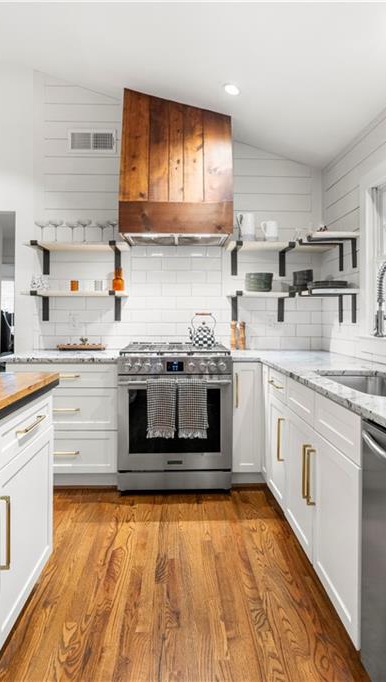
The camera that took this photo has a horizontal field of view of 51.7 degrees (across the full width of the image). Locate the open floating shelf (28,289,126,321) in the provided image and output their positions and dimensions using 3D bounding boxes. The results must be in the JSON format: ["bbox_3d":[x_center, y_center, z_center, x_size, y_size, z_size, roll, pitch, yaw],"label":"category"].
[{"bbox_3d":[-0.886,-0.271,3.112,0.765,0.235,0.270,0,2,-3],"label":"open floating shelf"}]

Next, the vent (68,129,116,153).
[{"bbox_3d":[-0.830,-1.655,3.290,0.400,0.200,0.030,0,3,-2],"label":"vent"}]

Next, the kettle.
[{"bbox_3d":[0.073,-0.080,3.069,0.210,0.275,0.170,0,2,-3],"label":"kettle"}]

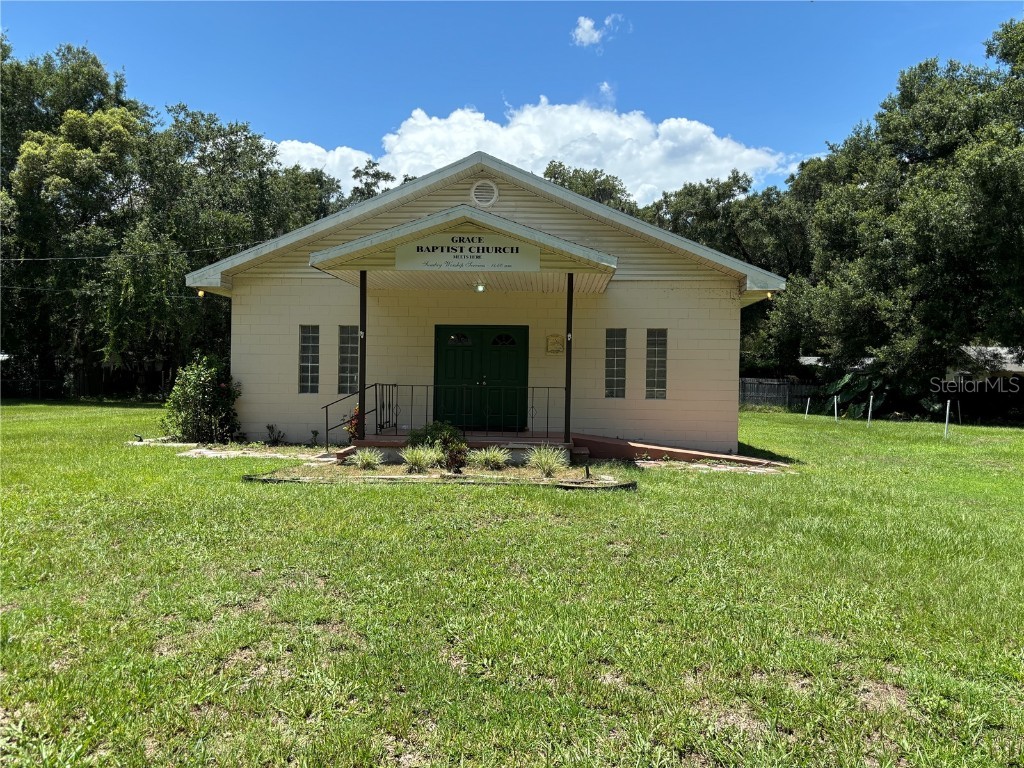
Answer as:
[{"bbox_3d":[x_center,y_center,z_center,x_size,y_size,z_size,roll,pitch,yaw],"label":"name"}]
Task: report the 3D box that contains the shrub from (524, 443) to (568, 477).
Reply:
[{"bbox_3d":[0.523,1.152,11.570,0.676,0.471,0.620,1,0,3],"label":"shrub"}]

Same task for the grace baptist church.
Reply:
[{"bbox_3d":[-0.371,-1.630,19.967,11.770,5.850,15.000,1,0,3],"label":"grace baptist church"}]

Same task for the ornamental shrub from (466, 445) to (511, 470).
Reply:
[{"bbox_3d":[-0.373,1.178,12.370,0.726,0.365,0.620,1,0,3],"label":"ornamental shrub"}]

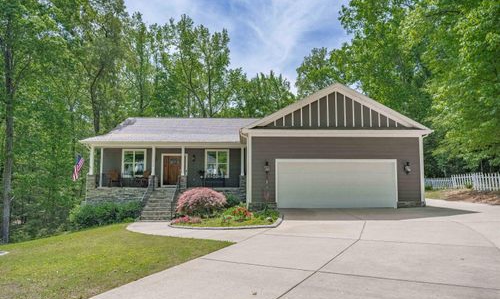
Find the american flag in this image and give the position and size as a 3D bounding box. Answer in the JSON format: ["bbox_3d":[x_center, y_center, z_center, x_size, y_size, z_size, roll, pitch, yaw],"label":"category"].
[{"bbox_3d":[-9.949,1.058,15.326,0.650,1.590,0.400,0,-3,-2],"label":"american flag"}]

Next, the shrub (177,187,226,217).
[{"bbox_3d":[-2.302,2.519,12.606,2.350,1.350,2.200,0,-3,-2],"label":"shrub"}]

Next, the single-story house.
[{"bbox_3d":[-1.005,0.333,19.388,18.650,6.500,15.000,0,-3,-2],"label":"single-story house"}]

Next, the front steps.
[{"bbox_3d":[-4.960,3.069,15.038,1.650,1.550,2.300,0,-3,-2],"label":"front steps"}]

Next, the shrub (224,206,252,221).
[{"bbox_3d":[-0.441,2.524,10.366,1.080,0.600,1.000,0,-3,-2],"label":"shrub"}]

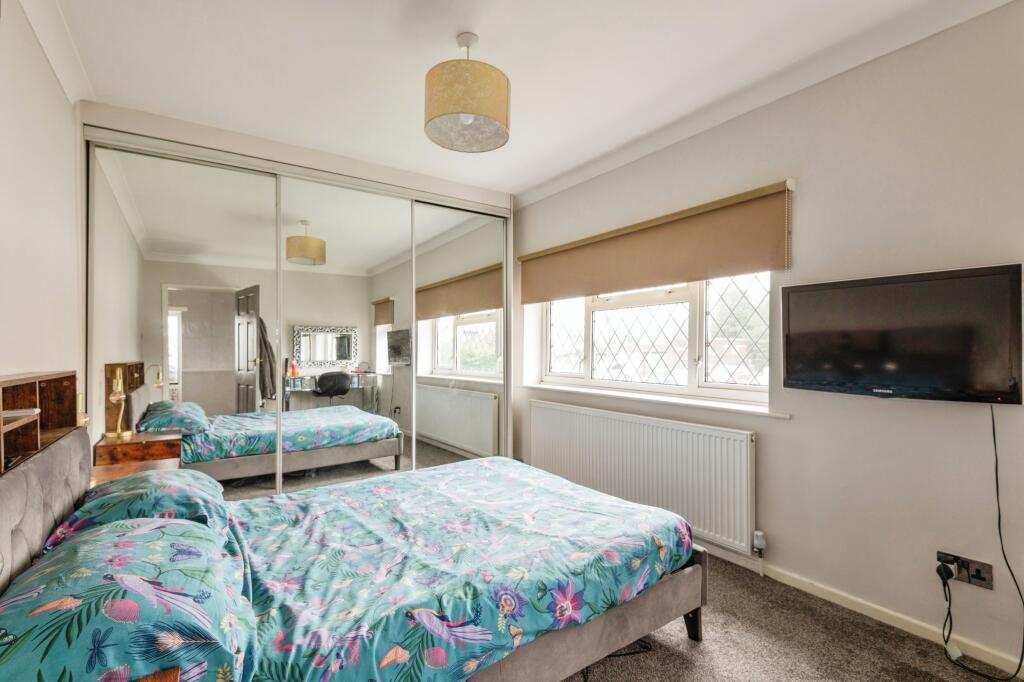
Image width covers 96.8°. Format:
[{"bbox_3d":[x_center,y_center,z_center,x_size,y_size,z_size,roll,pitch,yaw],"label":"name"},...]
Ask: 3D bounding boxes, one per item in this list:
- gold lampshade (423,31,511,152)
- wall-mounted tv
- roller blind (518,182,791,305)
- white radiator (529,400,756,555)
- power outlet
[{"bbox_3d":[-0.184,-1.059,1.893,0.350,0.406,0.350,-1,-1,0],"label":"gold lampshade"},{"bbox_3d":[1.496,-0.016,1.822,0.070,0.462,0.745,-2,0,-34],"label":"wall-mounted tv"},{"bbox_3d":[0.684,-0.527,3.028,0.065,0.410,2.170,0,-1,-34],"label":"roller blind"},{"bbox_3d":[0.678,0.763,2.979,0.067,0.600,1.800,0,-1,-34],"label":"white radiator"},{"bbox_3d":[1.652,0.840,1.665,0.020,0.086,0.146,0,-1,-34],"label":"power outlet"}]

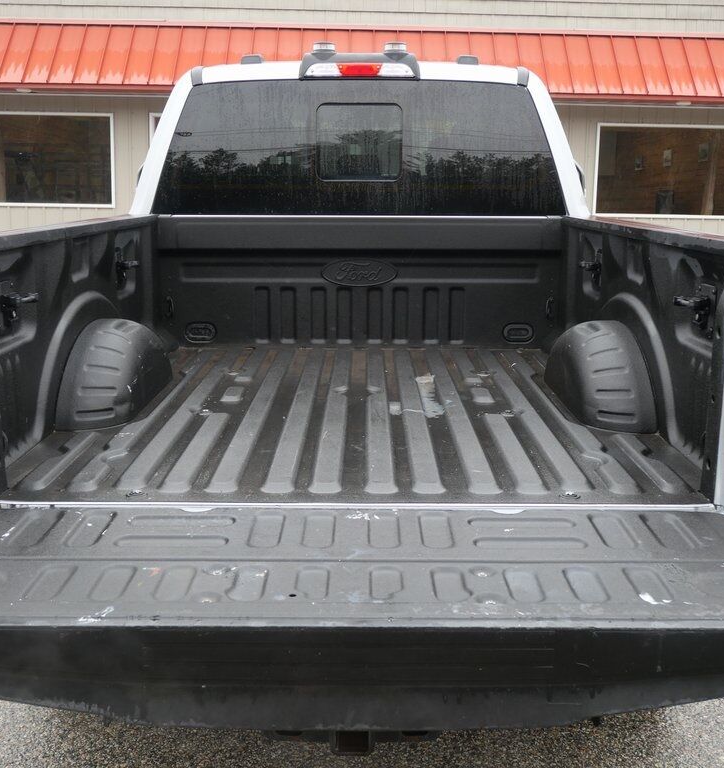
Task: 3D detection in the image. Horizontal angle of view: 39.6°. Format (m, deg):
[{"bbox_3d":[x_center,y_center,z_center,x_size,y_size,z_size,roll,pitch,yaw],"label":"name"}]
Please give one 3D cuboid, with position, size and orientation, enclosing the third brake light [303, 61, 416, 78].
[{"bbox_3d":[-0.008,-1.304,4.176,0.465,0.068,0.070,0,11,0],"label":"third brake light"}]

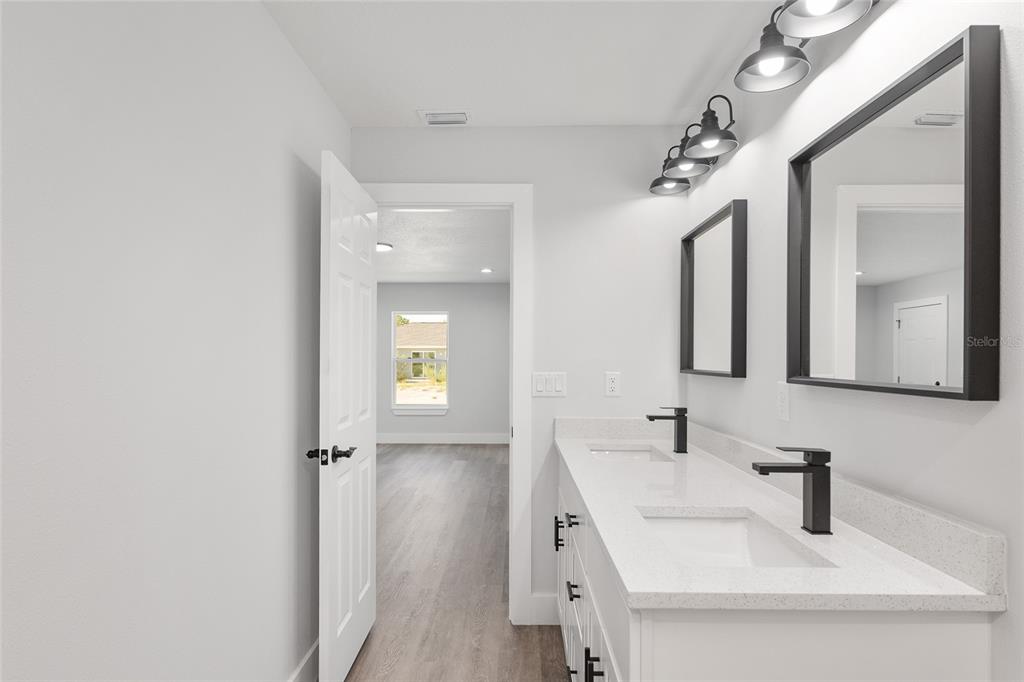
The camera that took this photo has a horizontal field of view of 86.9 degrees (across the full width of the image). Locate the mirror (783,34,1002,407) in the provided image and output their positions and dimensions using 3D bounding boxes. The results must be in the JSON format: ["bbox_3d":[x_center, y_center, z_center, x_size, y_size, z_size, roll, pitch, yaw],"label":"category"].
[{"bbox_3d":[0.819,-0.210,1.244,0.052,0.645,0.617,0,-1,0],"label":"mirror"}]

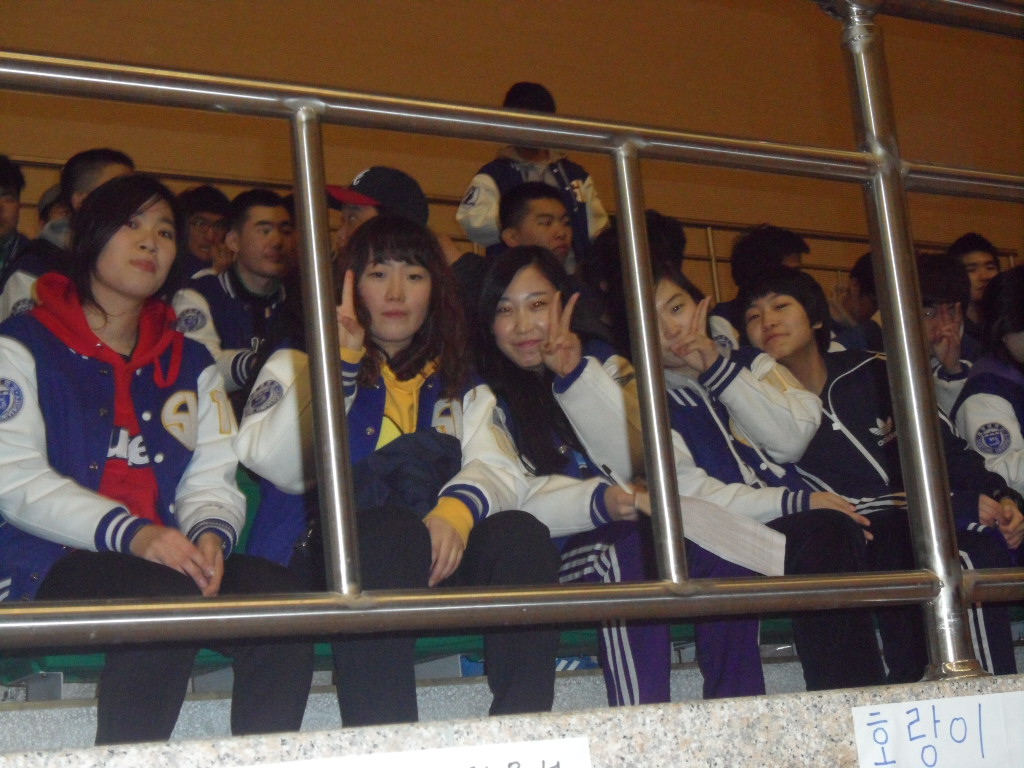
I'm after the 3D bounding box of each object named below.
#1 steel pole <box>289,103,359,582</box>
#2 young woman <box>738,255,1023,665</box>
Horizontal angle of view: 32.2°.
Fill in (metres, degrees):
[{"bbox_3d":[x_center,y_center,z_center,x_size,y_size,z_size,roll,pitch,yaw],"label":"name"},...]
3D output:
[{"bbox_3d":[-0.208,-0.038,2.000,0.037,0.565,0.037,2,-14,-32],"label":"steel pole"},{"bbox_3d":[0.770,0.260,3.415,0.520,1.110,0.700,0,-13,-26],"label":"young woman"}]

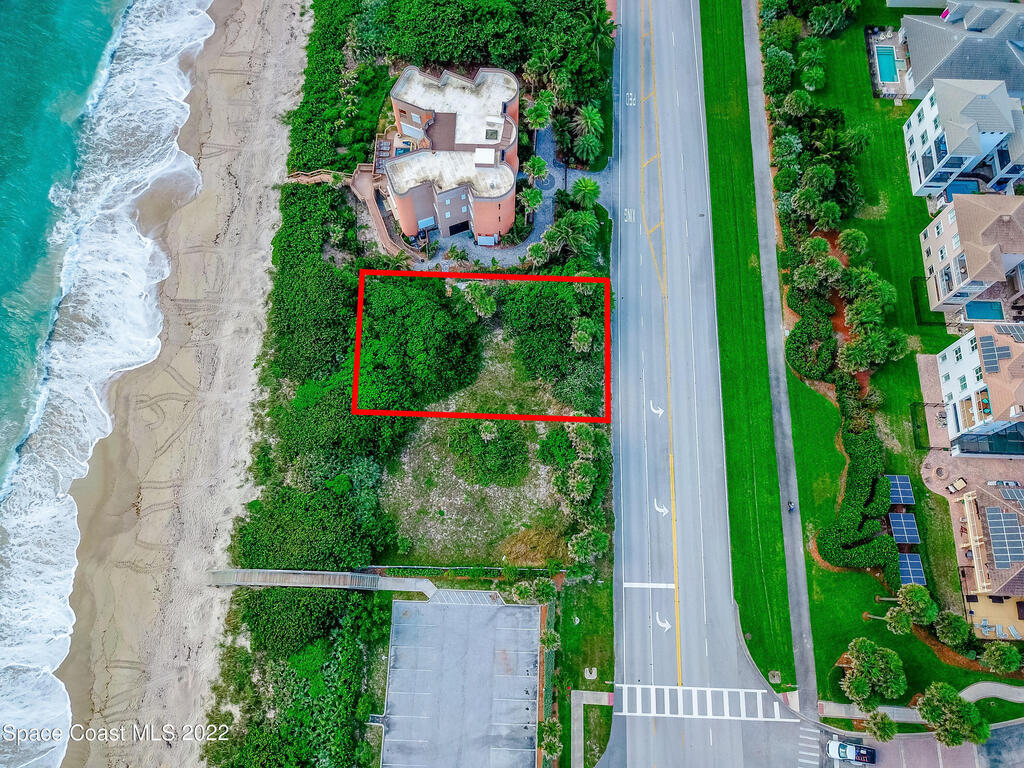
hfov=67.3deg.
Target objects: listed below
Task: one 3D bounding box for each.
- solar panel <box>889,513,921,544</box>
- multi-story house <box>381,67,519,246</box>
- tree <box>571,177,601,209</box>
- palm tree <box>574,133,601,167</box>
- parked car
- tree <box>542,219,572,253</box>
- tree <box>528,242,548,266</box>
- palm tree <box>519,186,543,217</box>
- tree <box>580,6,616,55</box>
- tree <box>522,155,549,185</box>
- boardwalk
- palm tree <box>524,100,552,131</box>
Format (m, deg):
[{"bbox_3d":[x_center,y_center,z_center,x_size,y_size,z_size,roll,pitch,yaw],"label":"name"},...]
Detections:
[{"bbox_3d":[53.000,19.490,103.670,3.310,0.300,4.030,-1,65,0],"label":"solar panel"},{"bbox_3d":[-8.739,-35.160,117.902,19.600,12.600,22.700,1,72,1],"label":"multi-story house"},{"bbox_3d":[11.348,-29.174,119.585,4.300,5.400,4.300,1,72,1],"label":"tree"},{"bbox_3d":[12.169,-37.506,124.924,4.700,5.000,4.700,0,73,0],"label":"palm tree"},{"bbox_3d":[42.555,46.362,96.476,5.800,1.920,2.080,7,72,3],"label":"parked car"},{"bbox_3d":[6.059,-20.263,115.128,3.800,8.400,3.800,1,72,1],"label":"tree"},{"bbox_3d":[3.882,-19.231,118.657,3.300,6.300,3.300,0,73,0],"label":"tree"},{"bbox_3d":[2.721,-25.952,116.699,3.700,9.000,3.700,1,72,1],"label":"palm tree"},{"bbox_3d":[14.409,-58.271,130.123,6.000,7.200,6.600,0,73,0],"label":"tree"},{"bbox_3d":[3.485,-31.386,118.682,3.800,8.600,3.800,1,72,1],"label":"tree"},{"bbox_3d":[-26.500,27.571,106.597,32.000,2.600,2.600,2,73,1],"label":"boardwalk"},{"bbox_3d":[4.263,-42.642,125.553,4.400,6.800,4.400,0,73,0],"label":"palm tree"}]

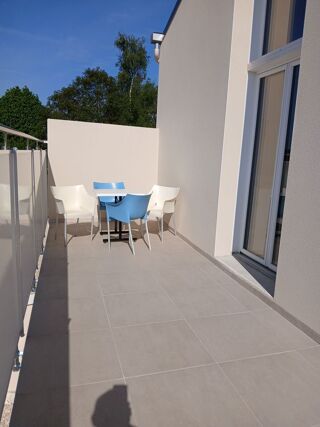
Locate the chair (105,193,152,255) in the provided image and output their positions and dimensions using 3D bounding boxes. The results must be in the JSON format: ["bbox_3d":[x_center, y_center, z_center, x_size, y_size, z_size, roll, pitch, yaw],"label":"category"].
[{"bbox_3d":[-0.383,0.127,4.486,0.490,0.815,0.570,7,11,33],"label":"chair"}]

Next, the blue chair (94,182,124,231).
[{"bbox_3d":[-0.905,-0.131,5.985,0.570,0.815,0.490,-2,10,-20],"label":"blue chair"}]

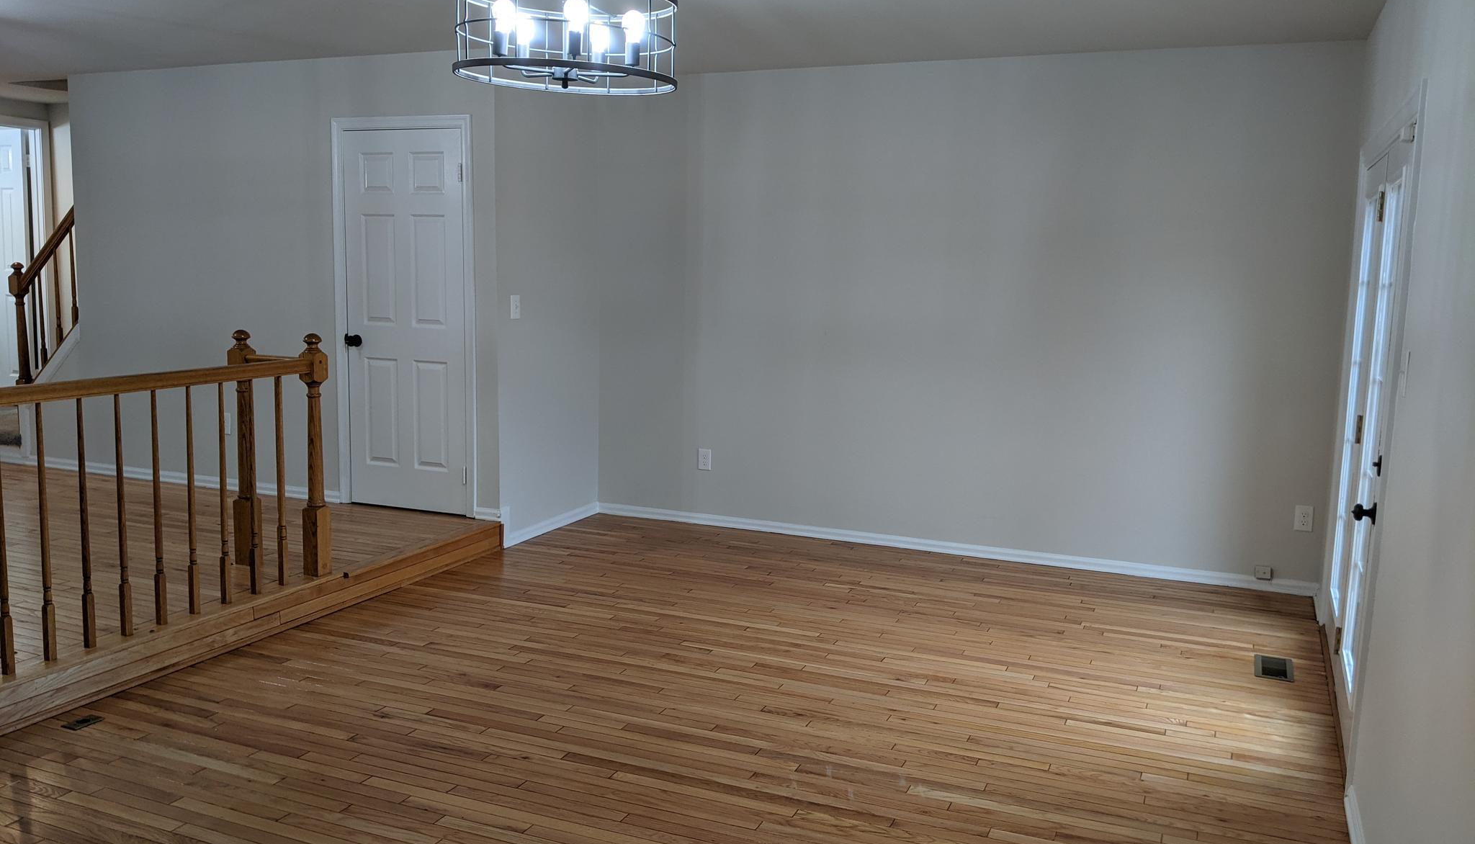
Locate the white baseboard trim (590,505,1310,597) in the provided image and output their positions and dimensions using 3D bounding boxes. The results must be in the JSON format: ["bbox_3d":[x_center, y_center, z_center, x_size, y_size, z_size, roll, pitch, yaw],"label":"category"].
[{"bbox_3d":[0.960,0.668,6.281,3.933,0.066,0.018,4,9,23],"label":"white baseboard trim"}]

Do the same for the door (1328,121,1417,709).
[{"bbox_3d":[2.278,0.016,4.123,0.060,1.949,1.550,4,9,23],"label":"door"}]

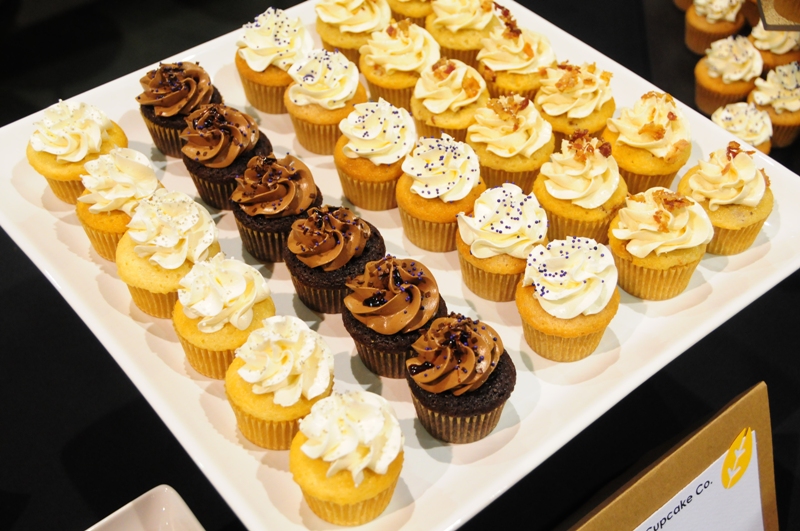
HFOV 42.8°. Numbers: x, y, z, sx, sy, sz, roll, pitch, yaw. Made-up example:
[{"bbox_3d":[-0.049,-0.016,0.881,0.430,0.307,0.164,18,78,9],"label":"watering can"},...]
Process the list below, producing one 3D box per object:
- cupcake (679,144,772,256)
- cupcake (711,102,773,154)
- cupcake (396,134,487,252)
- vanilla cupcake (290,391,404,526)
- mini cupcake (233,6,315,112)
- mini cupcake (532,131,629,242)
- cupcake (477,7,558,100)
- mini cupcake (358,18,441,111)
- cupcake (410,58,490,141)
[{"bbox_3d":[0.177,-0.037,0.548,0.050,0.056,0.050,3,45,0],"label":"cupcake"},{"bbox_3d":[0.244,-0.091,0.736,0.050,0.055,0.050,1,46,-1],"label":"cupcake"},{"bbox_3d":[0.023,-0.043,0.560,0.050,0.064,0.050,1,46,0],"label":"cupcake"},{"bbox_3d":[-0.022,0.078,0.423,0.047,0.056,0.047,3,45,0],"label":"vanilla cupcake"},{"bbox_3d":[-0.076,-0.126,0.623,0.048,0.058,0.048,3,45,0],"label":"mini cupcake"},{"bbox_3d":[0.095,-0.044,0.535,0.049,0.057,0.049,1,46,-1],"label":"mini cupcake"},{"bbox_3d":[0.075,-0.130,0.646,0.050,0.064,0.050,1,46,0],"label":"cupcake"},{"bbox_3d":[0.000,-0.128,0.648,0.051,0.056,0.051,1,46,0],"label":"mini cupcake"},{"bbox_3d":[0.030,-0.094,0.601,0.047,0.053,0.047,3,45,0],"label":"cupcake"}]

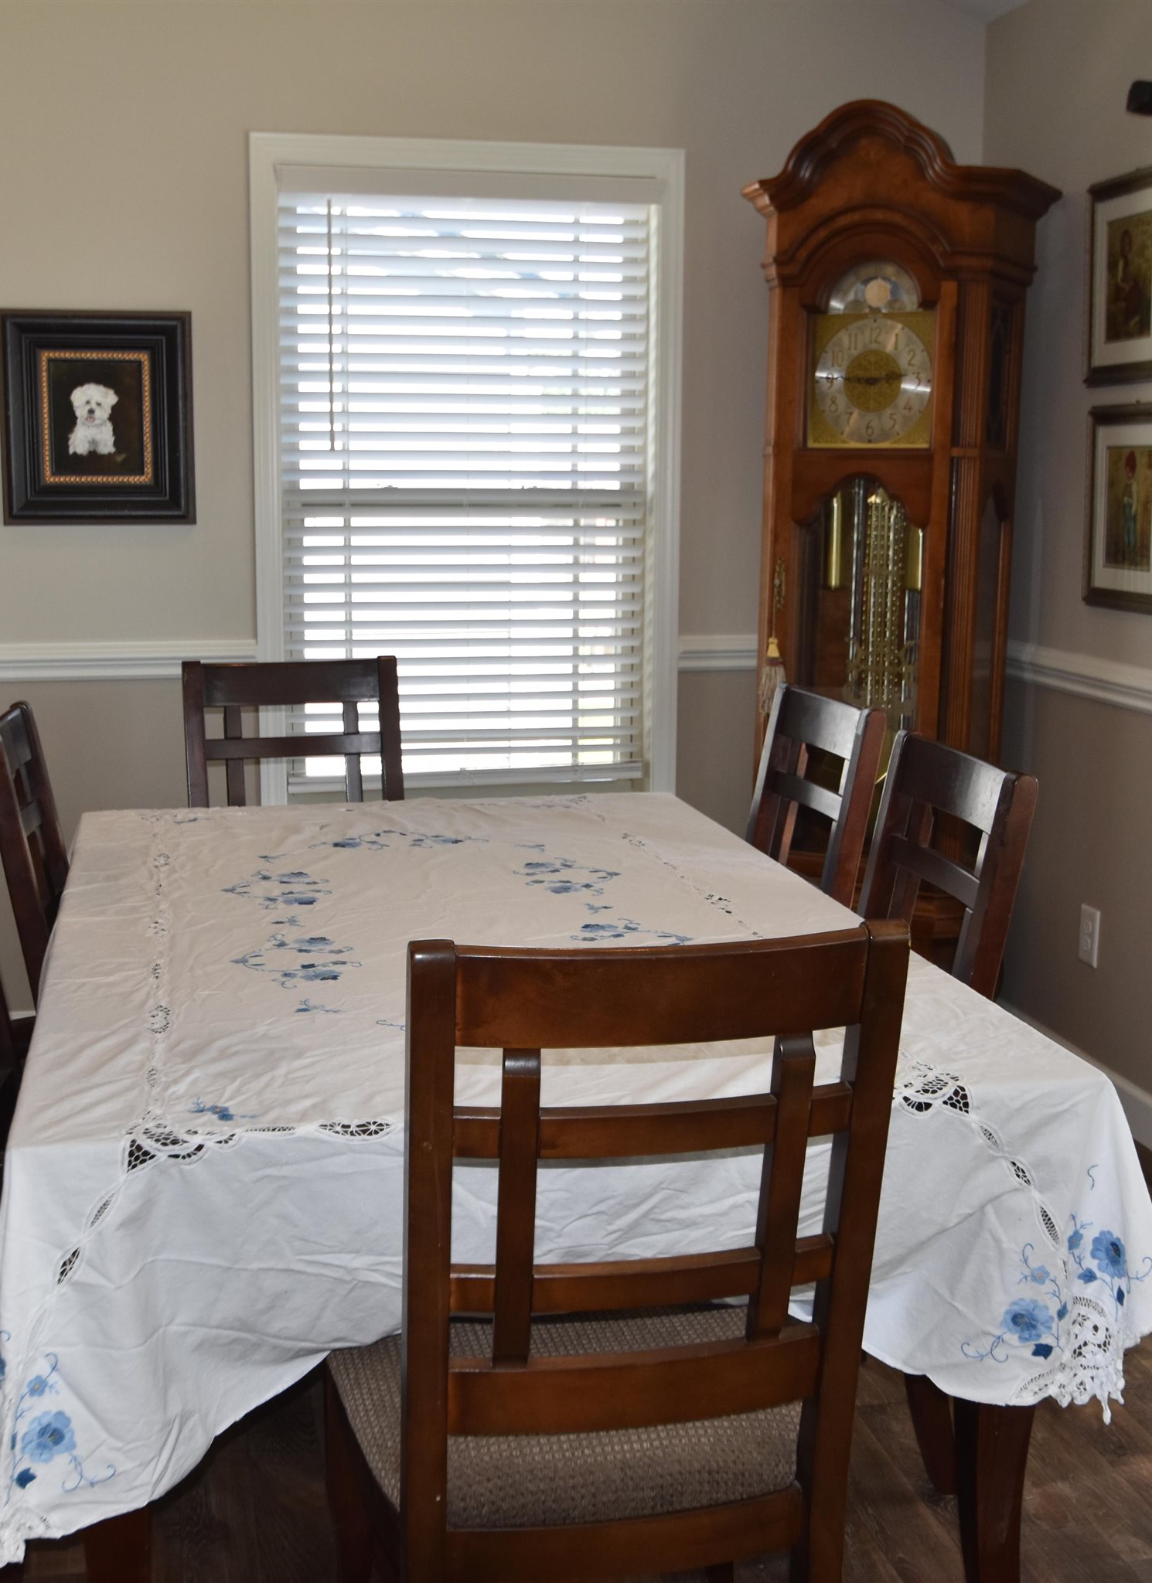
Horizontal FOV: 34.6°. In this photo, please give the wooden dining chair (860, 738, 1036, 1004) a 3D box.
[{"bbox_3d":[0.310,0.441,2.740,0.550,0.990,0.465,-2,10,-11],"label":"wooden dining chair"}]

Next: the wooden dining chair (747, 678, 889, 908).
[{"bbox_3d":[0.208,0.326,3.414,0.550,0.990,0.465,-2,10,-14],"label":"wooden dining chair"}]

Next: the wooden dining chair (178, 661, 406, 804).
[{"bbox_3d":[-0.520,0.258,3.789,0.465,0.990,0.550,-3,10,-18],"label":"wooden dining chair"}]

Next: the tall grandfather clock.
[{"bbox_3d":[0.715,-0.386,4.151,0.610,2.150,0.370,4,10,23],"label":"tall grandfather clock"}]

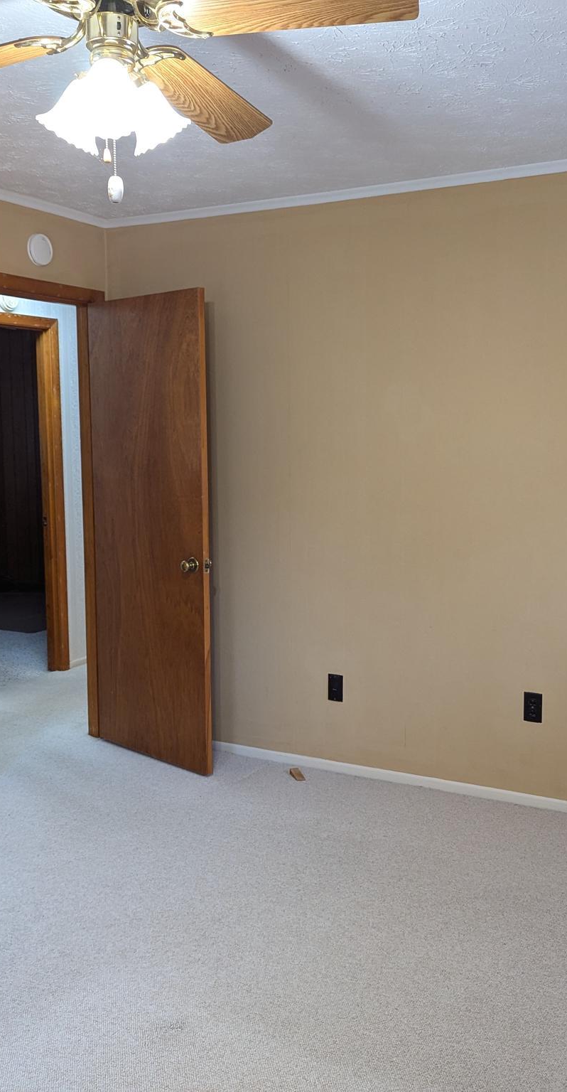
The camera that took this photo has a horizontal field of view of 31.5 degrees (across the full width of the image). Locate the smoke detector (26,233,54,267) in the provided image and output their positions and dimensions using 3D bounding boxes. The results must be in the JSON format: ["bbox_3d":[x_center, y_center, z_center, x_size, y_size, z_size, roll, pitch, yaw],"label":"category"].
[{"bbox_3d":[-1.036,-1.265,4.300,0.026,0.135,0.135,3,8,29],"label":"smoke detector"}]

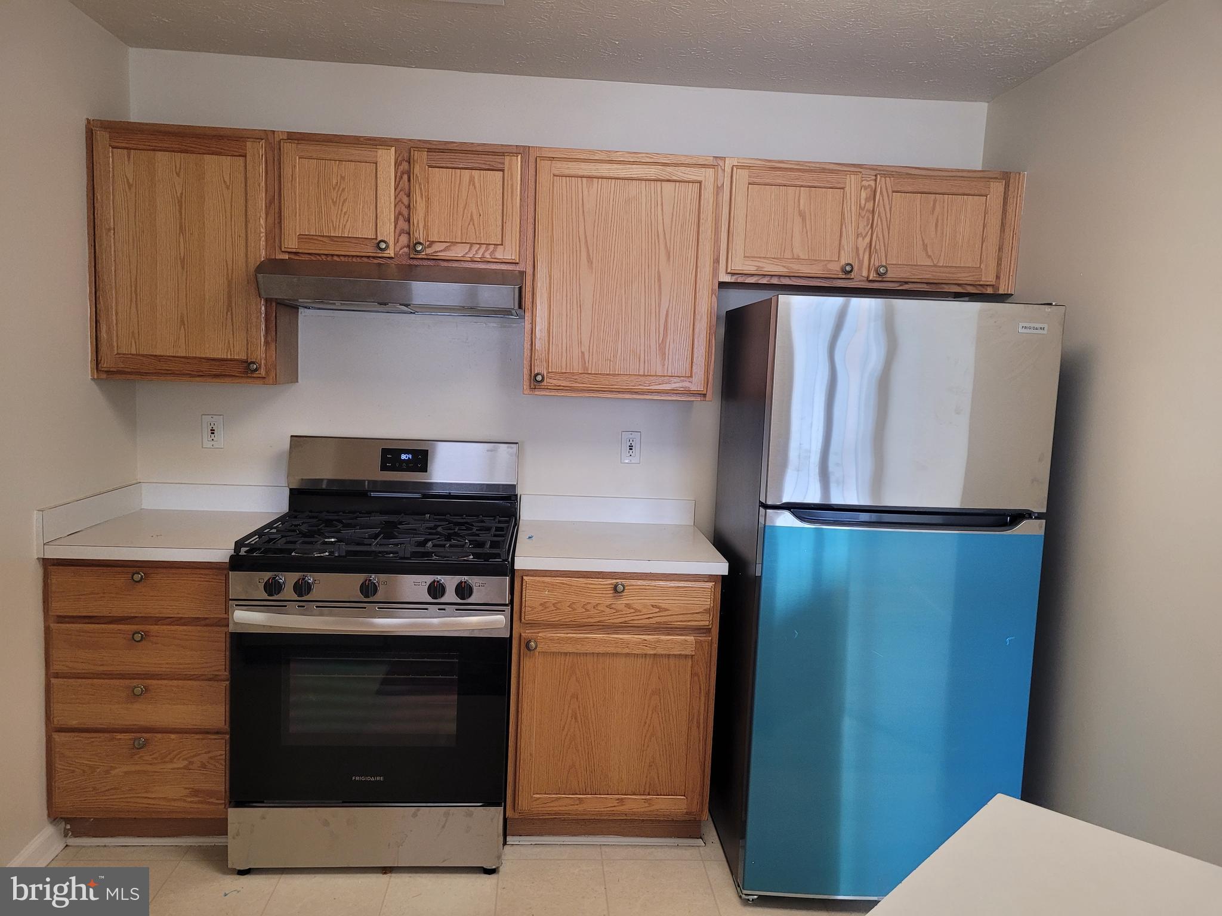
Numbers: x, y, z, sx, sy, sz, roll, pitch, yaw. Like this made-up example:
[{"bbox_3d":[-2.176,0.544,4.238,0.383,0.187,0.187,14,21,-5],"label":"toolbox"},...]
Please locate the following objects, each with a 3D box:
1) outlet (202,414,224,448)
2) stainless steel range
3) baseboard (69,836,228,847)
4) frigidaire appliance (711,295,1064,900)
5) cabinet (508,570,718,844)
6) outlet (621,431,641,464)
[{"bbox_3d":[-1.357,-0.089,3.130,0.070,0.114,0.010,2,6,-4],"label":"outlet"},{"bbox_3d":[-0.687,0.561,2.843,0.760,1.190,0.729,2,6,-4],"label":"stainless steel range"},{"bbox_3d":[-1.344,1.133,2.717,0.510,0.028,0.015,2,6,-4],"label":"baseboard"},{"bbox_3d":[0.758,0.374,2.858,0.756,1.672,0.790,2,6,-3],"label":"frigidaire appliance"},{"bbox_3d":[-0.015,0.725,2.998,0.601,0.861,0.630,2,6,-4],"label":"cabinet"},{"bbox_3d":[0.071,-0.035,3.236,0.070,0.114,0.010,2,6,-4],"label":"outlet"}]

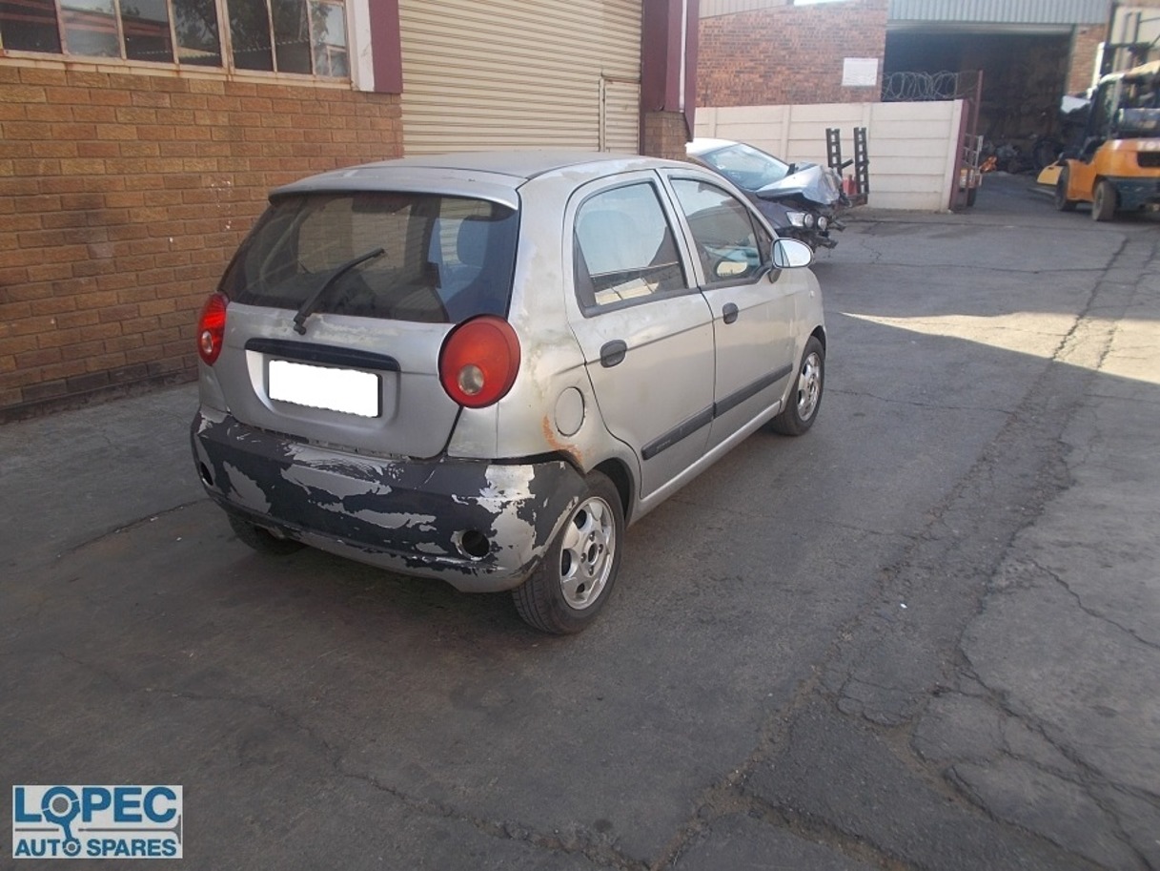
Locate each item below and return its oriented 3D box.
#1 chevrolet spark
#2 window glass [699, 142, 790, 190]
[{"bbox_3d":[0.059,-0.539,4.002,1.530,1.500,3.500,10,21,29],"label":"chevrolet spark"},{"bbox_3d":[2.163,-3.416,11.022,0.860,0.200,1.410,40,41,18],"label":"window glass"}]

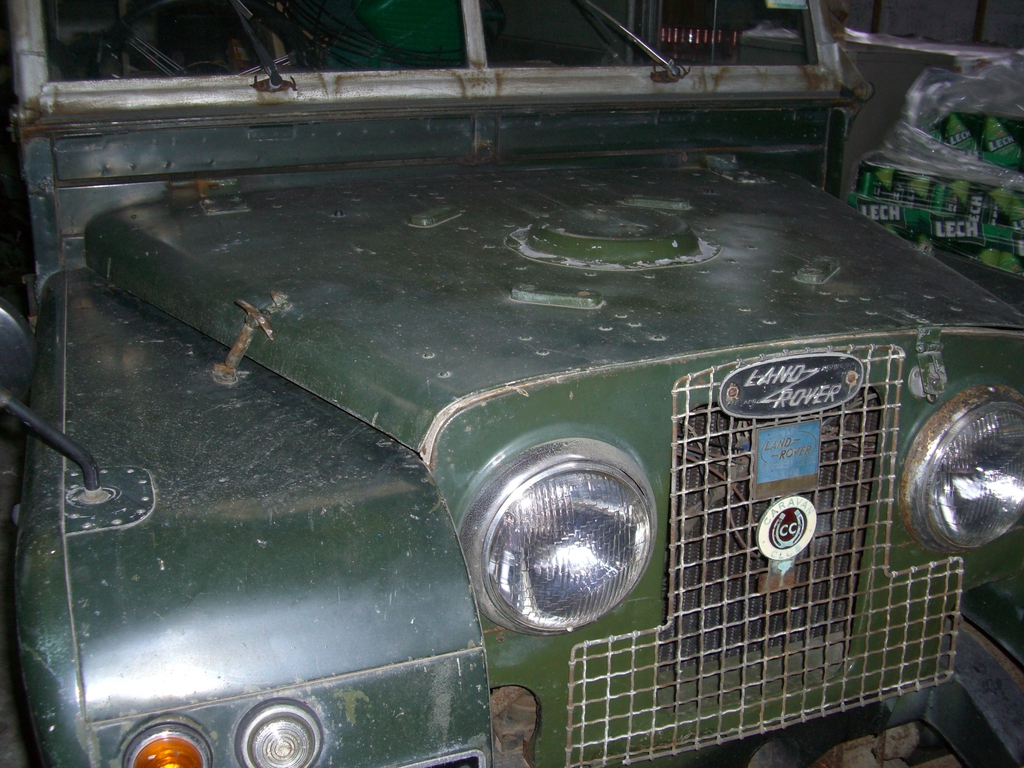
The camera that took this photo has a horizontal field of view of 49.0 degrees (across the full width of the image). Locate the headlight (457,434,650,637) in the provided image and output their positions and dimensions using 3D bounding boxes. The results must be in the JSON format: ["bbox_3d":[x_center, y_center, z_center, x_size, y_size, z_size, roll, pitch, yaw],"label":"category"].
[{"bbox_3d":[0.051,0.156,1.104,0.212,0.212,0.080,-8,19,-20],"label":"headlight"}]

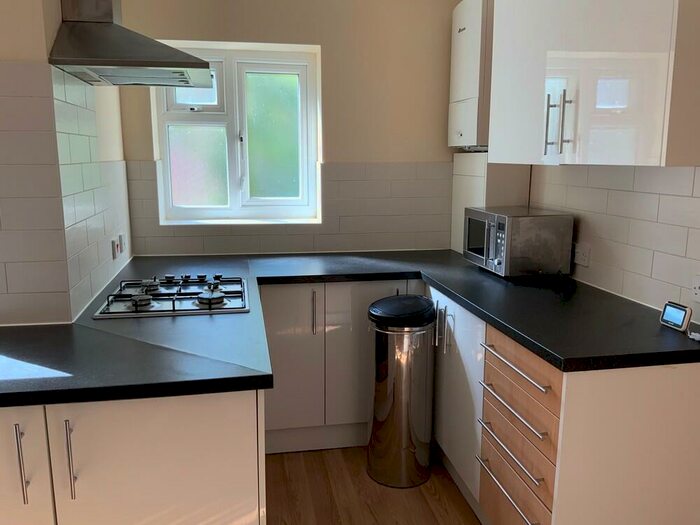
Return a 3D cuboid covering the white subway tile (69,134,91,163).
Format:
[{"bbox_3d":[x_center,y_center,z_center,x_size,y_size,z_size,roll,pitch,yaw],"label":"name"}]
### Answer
[{"bbox_3d":[-0.974,-0.408,2.116,0.009,0.100,0.300,-2,11,-11],"label":"white subway tile"}]

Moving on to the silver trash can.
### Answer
[{"bbox_3d":[0.232,0.575,2.656,0.300,0.800,0.300,0,10,0],"label":"silver trash can"}]

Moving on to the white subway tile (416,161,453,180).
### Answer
[{"bbox_3d":[0.485,-0.524,3.342,0.208,0.100,0.010,-2,10,-9],"label":"white subway tile"}]

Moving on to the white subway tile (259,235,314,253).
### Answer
[{"bbox_3d":[-0.353,-0.104,3.275,0.303,0.100,0.010,-2,10,-9],"label":"white subway tile"}]

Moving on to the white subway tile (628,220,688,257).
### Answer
[{"bbox_3d":[1.109,-0.092,2.115,0.009,0.100,0.300,-2,11,-10],"label":"white subway tile"}]

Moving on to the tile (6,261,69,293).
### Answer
[{"bbox_3d":[-0.994,0.047,1.873,0.181,0.100,0.010,-2,10,-9],"label":"tile"}]

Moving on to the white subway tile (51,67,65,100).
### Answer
[{"bbox_3d":[-0.926,-0.567,1.855,0.010,0.100,0.141,-2,11,-11],"label":"white subway tile"}]

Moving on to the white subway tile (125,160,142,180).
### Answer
[{"bbox_3d":[-1.127,-0.480,3.072,0.079,0.100,0.010,-2,10,-9],"label":"white subway tile"}]

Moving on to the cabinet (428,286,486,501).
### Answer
[{"bbox_3d":[0.717,0.496,2.591,0.570,0.720,0.640,-2,11,-11],"label":"cabinet"}]

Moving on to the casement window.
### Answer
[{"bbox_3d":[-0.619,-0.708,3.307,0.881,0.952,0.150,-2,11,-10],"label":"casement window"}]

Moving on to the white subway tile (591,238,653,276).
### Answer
[{"bbox_3d":[1.089,-0.022,2.320,0.010,0.100,0.330,-2,11,-11],"label":"white subway tile"}]

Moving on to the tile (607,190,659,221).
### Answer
[{"bbox_3d":[1.093,-0.220,2.269,0.010,0.100,0.300,-2,11,-11],"label":"tile"}]

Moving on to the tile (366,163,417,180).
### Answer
[{"bbox_3d":[0.239,-0.523,3.338,0.300,0.100,0.010,-2,11,-11],"label":"tile"}]

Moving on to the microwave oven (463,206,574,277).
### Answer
[{"bbox_3d":[0.770,-0.106,2.779,0.326,0.273,0.469,-2,11,-11],"label":"microwave oven"}]

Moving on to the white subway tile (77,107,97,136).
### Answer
[{"bbox_3d":[-1.004,-0.534,2.243,0.009,0.100,0.300,-2,11,-11],"label":"white subway tile"}]

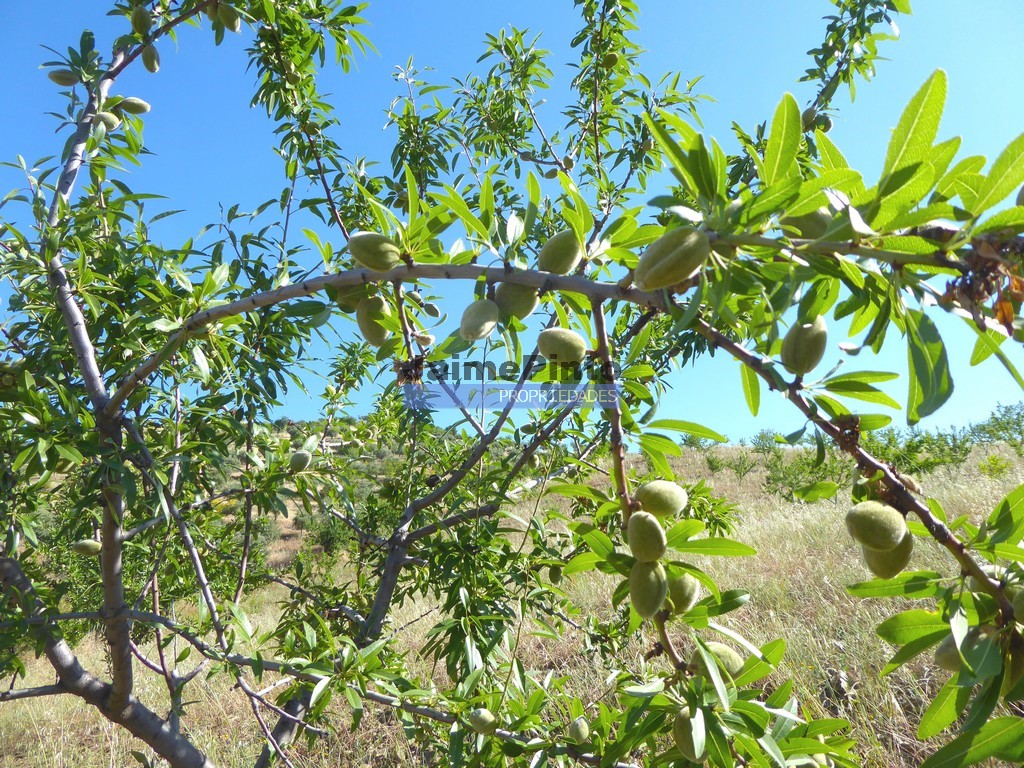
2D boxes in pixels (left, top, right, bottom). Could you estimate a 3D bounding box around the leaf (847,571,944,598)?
[{"bbox_3d":[0.250,0.131,0.480,0.064,0.006,0.018,-2,35,-3],"label":"leaf"}]

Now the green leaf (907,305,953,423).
[{"bbox_3d":[0.243,-0.010,0.430,0.025,0.067,0.011,-5,0,17],"label":"green leaf"}]

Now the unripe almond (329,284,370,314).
[{"bbox_3d":[-0.123,-0.068,0.570,0.038,0.027,0.026,31,0,-14],"label":"unripe almond"}]

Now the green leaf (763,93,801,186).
[{"bbox_3d":[0.152,-0.138,0.420,0.021,0.058,0.006,11,-6,6],"label":"green leaf"}]

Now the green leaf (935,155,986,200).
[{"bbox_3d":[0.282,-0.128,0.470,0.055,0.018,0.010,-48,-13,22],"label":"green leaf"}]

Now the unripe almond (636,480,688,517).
[{"bbox_3d":[0.108,0.082,0.530,0.037,0.026,0.023,2,-8,12],"label":"unripe almond"}]

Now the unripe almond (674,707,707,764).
[{"bbox_3d":[0.128,0.254,0.535,0.025,0.038,0.026,-13,-9,-1],"label":"unripe almond"}]

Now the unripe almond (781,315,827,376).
[{"bbox_3d":[0.192,-0.026,0.485,0.029,0.042,0.027,11,7,21],"label":"unripe almond"}]

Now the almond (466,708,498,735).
[{"bbox_3d":[-0.030,0.347,0.760,0.036,0.025,0.023,50,-22,-24],"label":"almond"}]

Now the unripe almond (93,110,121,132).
[{"bbox_3d":[-0.520,-0.339,0.950,0.038,0.023,0.022,14,0,-12],"label":"unripe almond"}]

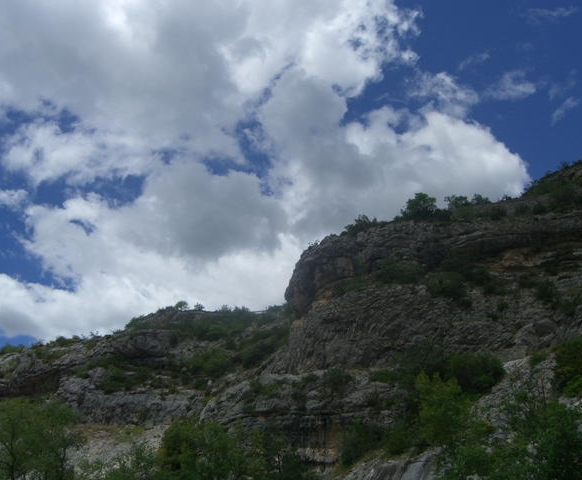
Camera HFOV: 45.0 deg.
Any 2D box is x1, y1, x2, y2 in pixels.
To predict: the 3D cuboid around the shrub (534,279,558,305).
[{"bbox_3d":[33.413,6.735,91.882,3.300,3.030,2.970,-6,-18,19],"label":"shrub"}]

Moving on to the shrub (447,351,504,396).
[{"bbox_3d":[15.230,11.020,58.000,4.800,3.190,3.960,0,-17,0],"label":"shrub"}]

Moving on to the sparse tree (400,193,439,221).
[{"bbox_3d":[21.206,-5.528,115.947,6.400,3.540,5.440,-3,-17,10],"label":"sparse tree"}]

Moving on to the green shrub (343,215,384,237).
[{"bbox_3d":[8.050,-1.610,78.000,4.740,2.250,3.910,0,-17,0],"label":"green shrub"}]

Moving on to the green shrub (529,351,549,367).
[{"bbox_3d":[24.698,11.778,69.830,1.930,1.470,1.640,-6,-18,18],"label":"green shrub"}]

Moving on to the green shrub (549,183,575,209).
[{"bbox_3d":[36.710,-5.880,95.000,3.410,3.480,2.810,0,-17,0],"label":"green shrub"}]

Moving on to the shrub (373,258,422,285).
[{"bbox_3d":[16.170,4.783,106.675,7.070,3.270,4.590,-3,-17,8],"label":"shrub"}]

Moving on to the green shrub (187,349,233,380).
[{"bbox_3d":[-16.255,25.140,141.876,9.010,5.940,7.210,2,-17,-6],"label":"green shrub"}]

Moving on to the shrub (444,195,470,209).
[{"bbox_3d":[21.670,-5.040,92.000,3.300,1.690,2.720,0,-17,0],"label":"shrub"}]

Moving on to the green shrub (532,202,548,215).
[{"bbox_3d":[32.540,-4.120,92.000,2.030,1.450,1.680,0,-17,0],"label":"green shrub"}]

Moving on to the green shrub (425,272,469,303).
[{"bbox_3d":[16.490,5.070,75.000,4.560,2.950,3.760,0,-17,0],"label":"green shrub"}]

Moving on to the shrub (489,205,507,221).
[{"bbox_3d":[26.580,-3.520,90.000,2.240,1.890,1.840,0,-17,0],"label":"shrub"}]

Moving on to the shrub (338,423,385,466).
[{"bbox_3d":[7.672,22.254,76.458,4.640,4.760,3.720,-2,-17,5],"label":"shrub"}]

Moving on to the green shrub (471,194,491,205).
[{"bbox_3d":[34.492,-7.152,127.213,3.510,1.580,2.990,-5,-18,15],"label":"green shrub"}]

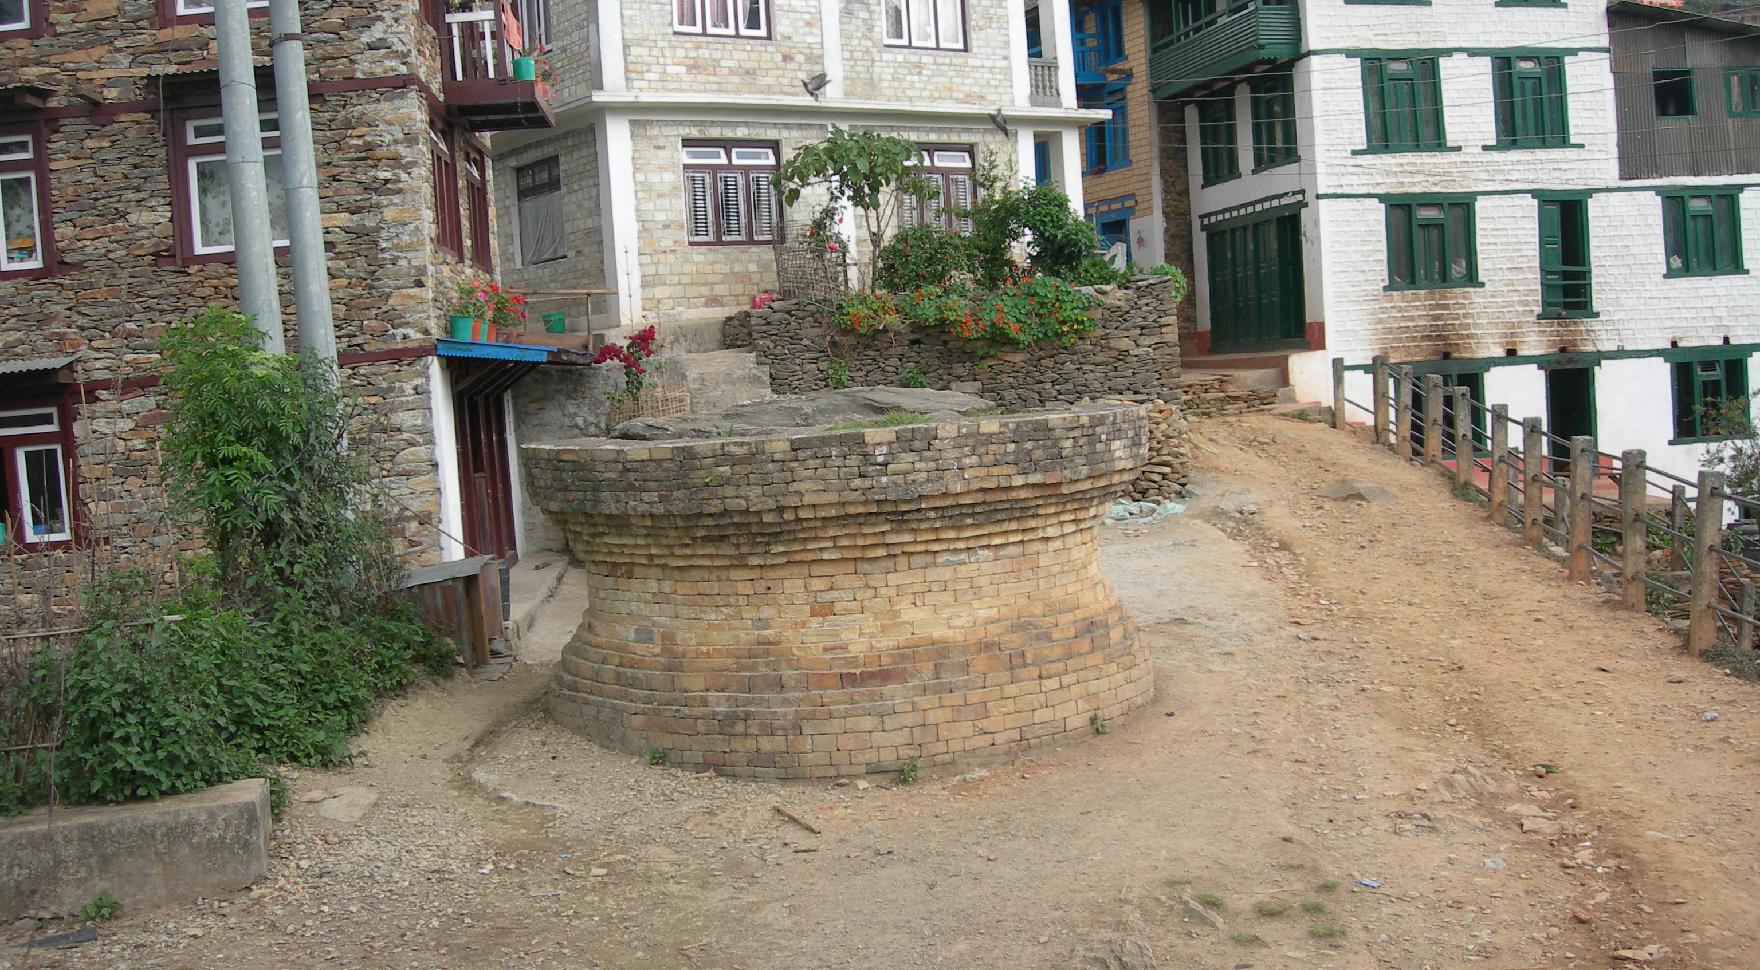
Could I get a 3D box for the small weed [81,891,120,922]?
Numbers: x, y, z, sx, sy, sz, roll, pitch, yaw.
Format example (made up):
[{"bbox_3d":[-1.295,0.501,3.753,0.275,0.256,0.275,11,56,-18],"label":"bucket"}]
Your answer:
[{"bbox_3d":[-2.596,1.398,6.453,0.135,0.090,0.120,-4,4,0],"label":"small weed"}]

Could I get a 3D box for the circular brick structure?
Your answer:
[{"bbox_3d":[-0.169,0.418,9.563,3.053,1.437,3.053,-4,4,0],"label":"circular brick structure"}]

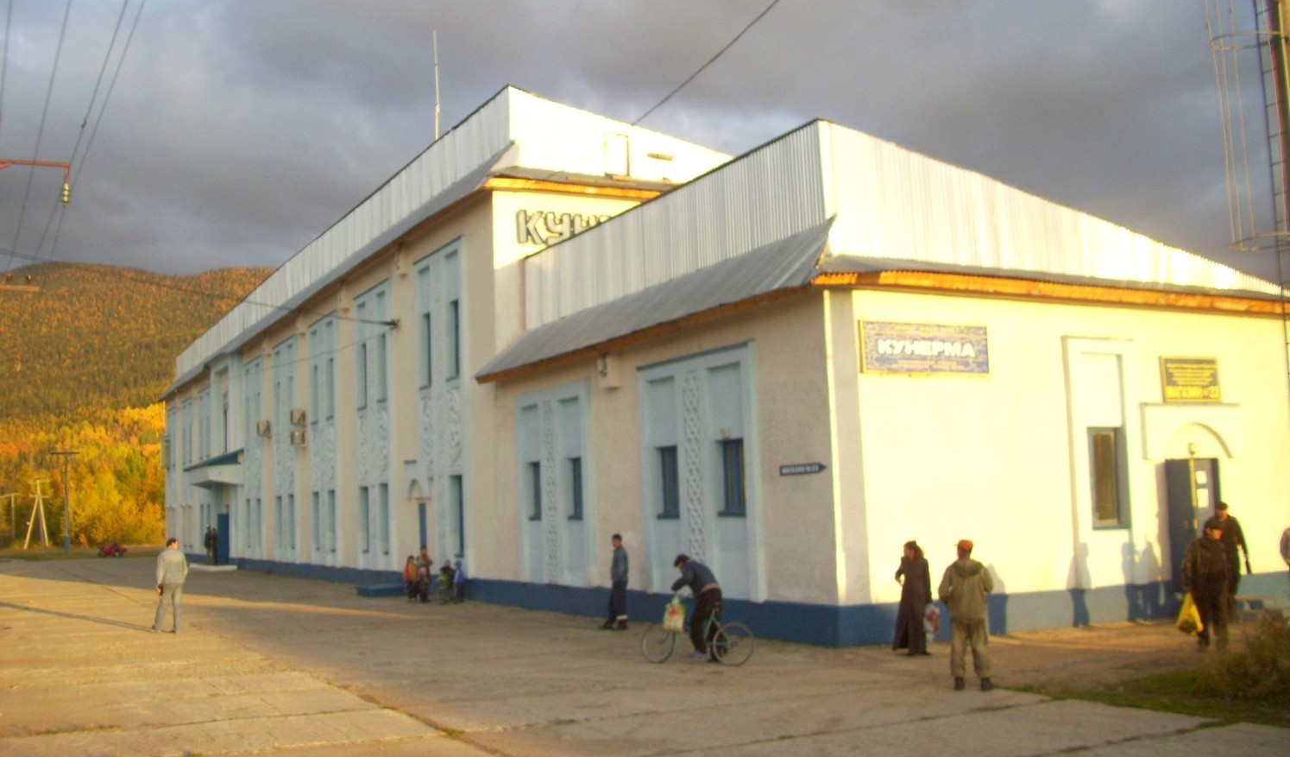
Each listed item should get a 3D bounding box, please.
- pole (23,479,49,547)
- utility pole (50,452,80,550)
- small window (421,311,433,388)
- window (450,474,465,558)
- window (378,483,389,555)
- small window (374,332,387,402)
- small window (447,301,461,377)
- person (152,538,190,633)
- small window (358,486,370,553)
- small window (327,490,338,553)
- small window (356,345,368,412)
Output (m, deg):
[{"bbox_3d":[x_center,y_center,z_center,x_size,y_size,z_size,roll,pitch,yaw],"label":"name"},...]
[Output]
[{"bbox_3d":[-60.969,13.534,127.000,2.500,7.200,1.400,0,-6,-26],"label":"pole"},{"bbox_3d":[-50.358,10.629,110.000,2.500,8.900,0.450,0,-6,-25],"label":"utility pole"},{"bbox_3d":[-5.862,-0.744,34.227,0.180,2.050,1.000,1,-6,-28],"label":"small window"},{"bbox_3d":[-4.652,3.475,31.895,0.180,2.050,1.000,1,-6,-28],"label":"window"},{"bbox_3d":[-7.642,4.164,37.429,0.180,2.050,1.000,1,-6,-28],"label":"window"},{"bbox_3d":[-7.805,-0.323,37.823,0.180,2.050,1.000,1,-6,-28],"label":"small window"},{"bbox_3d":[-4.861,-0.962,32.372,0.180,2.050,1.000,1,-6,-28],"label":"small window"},{"bbox_3d":[-8.674,3.792,23.200,0.640,1.770,0.420,-1,-6,-10],"label":"person"},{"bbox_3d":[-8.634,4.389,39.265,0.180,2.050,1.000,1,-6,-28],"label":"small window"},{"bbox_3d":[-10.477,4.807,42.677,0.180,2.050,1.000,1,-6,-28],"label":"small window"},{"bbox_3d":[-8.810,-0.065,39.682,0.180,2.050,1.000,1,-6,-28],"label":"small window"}]

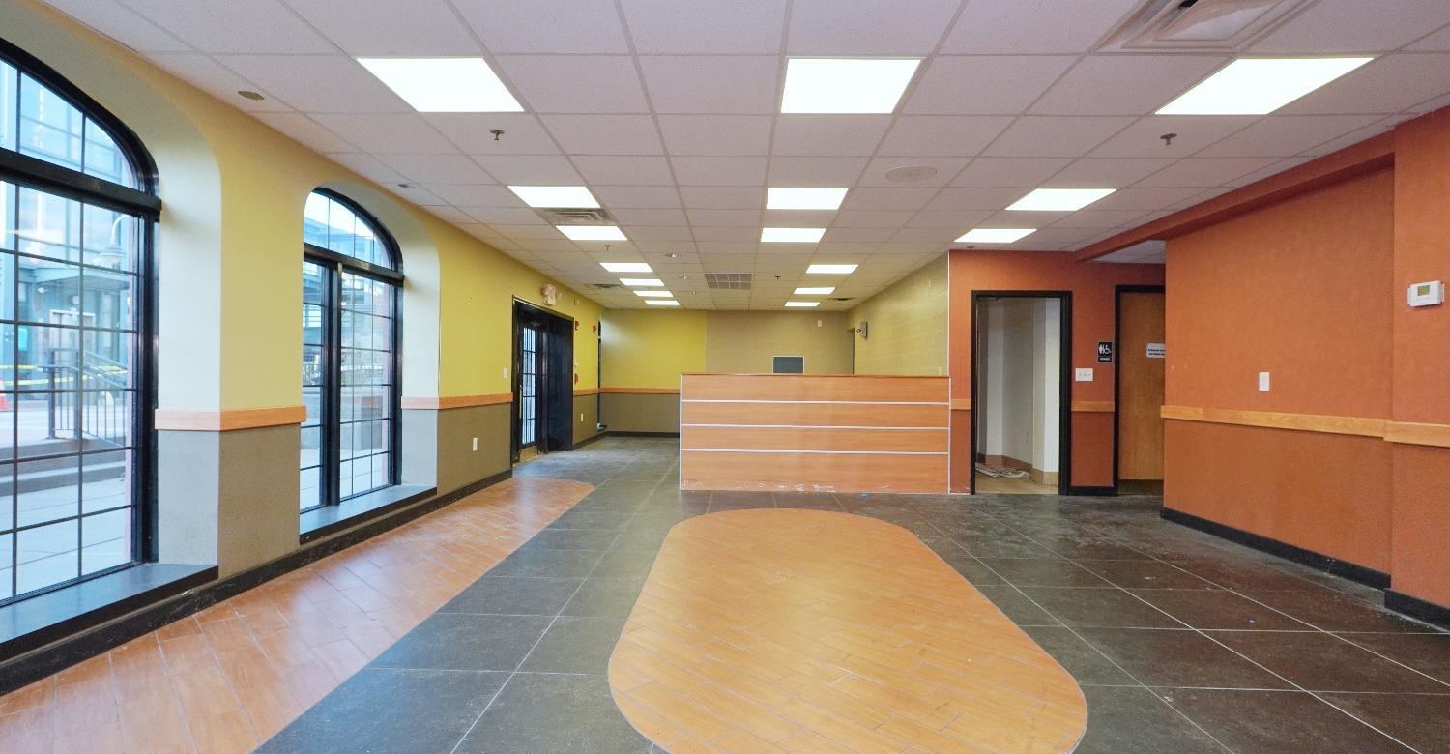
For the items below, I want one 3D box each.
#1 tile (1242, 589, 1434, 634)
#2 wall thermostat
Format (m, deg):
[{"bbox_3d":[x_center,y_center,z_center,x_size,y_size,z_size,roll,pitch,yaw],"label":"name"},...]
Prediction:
[{"bbox_3d":[3.142,1.214,3.324,0.579,0.012,0.595,1,0,1],"label":"tile"},{"bbox_3d":[3.416,-0.402,3.156,0.036,0.105,0.163,1,0,1],"label":"wall thermostat"}]

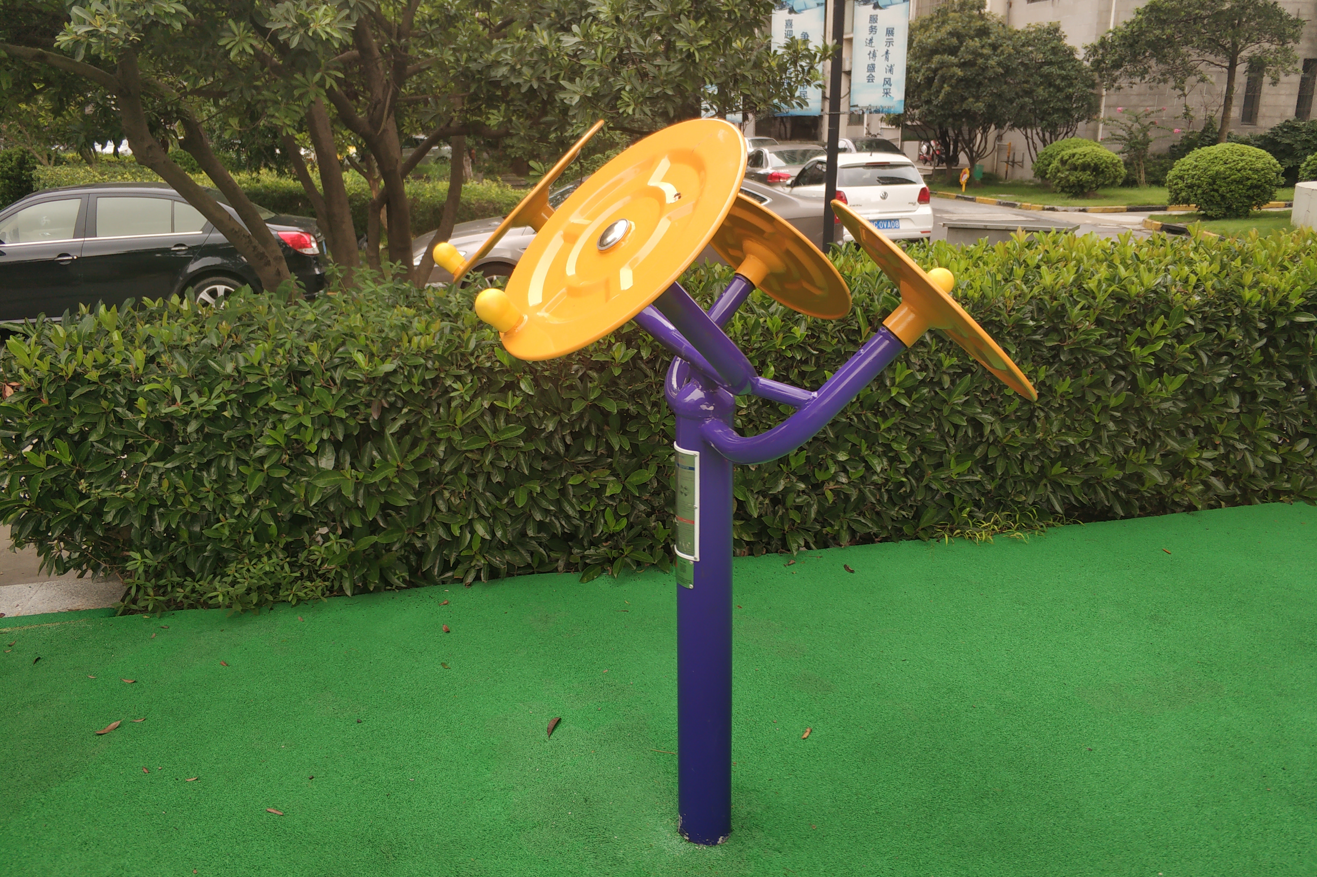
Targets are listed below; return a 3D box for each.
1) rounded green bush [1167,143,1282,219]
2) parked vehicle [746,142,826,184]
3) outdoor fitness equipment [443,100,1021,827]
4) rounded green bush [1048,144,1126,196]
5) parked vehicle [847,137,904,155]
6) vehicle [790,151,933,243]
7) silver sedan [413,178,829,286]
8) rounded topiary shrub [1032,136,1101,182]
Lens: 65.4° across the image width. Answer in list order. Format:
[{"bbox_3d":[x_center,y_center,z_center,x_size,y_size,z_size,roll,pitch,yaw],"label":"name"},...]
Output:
[{"bbox_3d":[10.919,-4.992,19.810,1.980,1.360,1.980,-1,17,0],"label":"rounded green bush"},{"bbox_3d":[2.772,-5.901,23.326,1.780,1.460,4.600,-3,17,-8],"label":"parked vehicle"},{"bbox_3d":[0.079,0.149,2.051,0.900,1.500,1.170,-6,18,-16],"label":"outdoor fitness equipment"},{"bbox_3d":[10.938,-6.863,26.135,1.850,1.240,1.850,-1,17,0],"label":"rounded green bush"},{"bbox_3d":[6.071,-7.818,29.408,1.780,1.480,4.500,-3,17,-9],"label":"parked vehicle"},{"bbox_3d":[3.037,-3.919,16.828,1.682,1.462,3.970,-3,17,-8],"label":"vehicle"},{"bbox_3d":[-0.435,-2.102,11.053,4.750,1.460,1.820,-7,18,-18],"label":"silver sedan"},{"bbox_3d":[11.530,-7.712,28.677,1.970,1.320,1.970,-1,17,0],"label":"rounded topiary shrub"}]

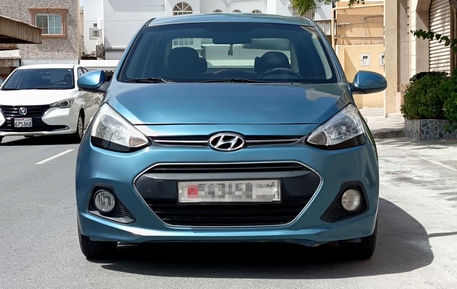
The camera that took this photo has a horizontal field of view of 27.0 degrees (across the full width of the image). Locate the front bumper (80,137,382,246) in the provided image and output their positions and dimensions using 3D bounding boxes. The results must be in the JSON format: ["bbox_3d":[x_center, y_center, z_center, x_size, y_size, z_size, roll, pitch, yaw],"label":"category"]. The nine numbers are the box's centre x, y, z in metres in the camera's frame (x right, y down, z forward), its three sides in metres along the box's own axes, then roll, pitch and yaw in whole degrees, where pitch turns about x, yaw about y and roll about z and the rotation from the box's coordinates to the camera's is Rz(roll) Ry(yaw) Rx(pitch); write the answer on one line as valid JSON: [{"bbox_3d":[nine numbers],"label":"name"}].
[{"bbox_3d":[-0.004,0.231,5.029,1.640,0.560,0.500,0,3,1],"label":"front bumper"}]

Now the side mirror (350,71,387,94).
[{"bbox_3d":[0.904,-0.403,6.125,0.225,0.145,0.140,0,3,1],"label":"side mirror"}]

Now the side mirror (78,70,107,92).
[{"bbox_3d":[-0.890,-0.404,6.151,0.205,0.145,0.140,0,3,1],"label":"side mirror"}]

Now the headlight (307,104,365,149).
[{"bbox_3d":[0.573,-0.093,5.104,0.350,0.250,0.460,0,3,1],"label":"headlight"}]

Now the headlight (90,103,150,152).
[{"bbox_3d":[-0.577,-0.092,5.120,0.350,0.255,0.460,0,3,1],"label":"headlight"}]

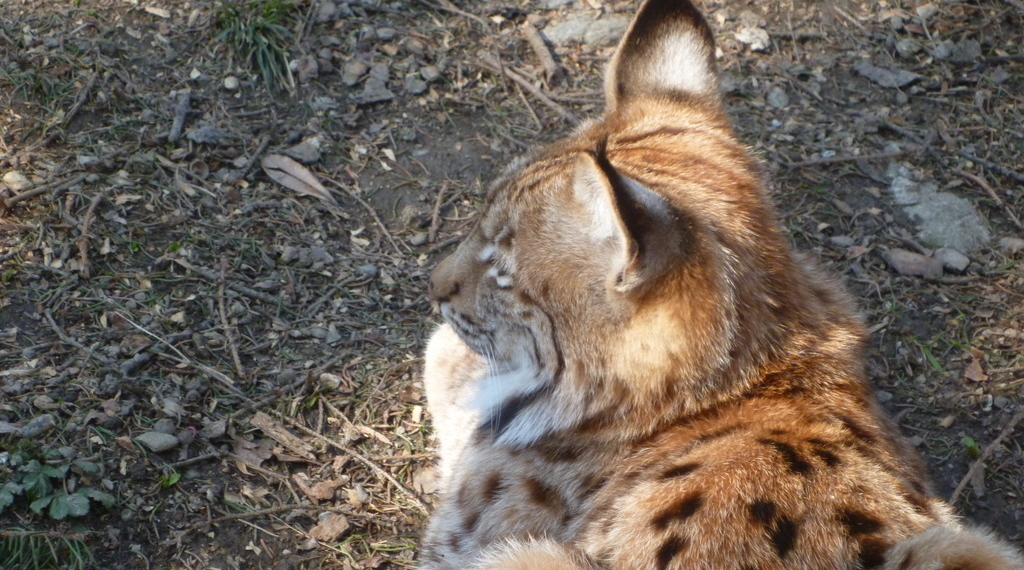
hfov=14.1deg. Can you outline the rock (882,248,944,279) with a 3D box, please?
[{"bbox_3d":[0.359,-0.019,3.714,0.054,0.016,0.024,15,42,17],"label":"rock"}]

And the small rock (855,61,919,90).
[{"bbox_3d":[0.314,-0.177,3.476,0.057,0.014,0.030,14,44,15],"label":"small rock"}]

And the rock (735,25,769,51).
[{"bbox_3d":[0.217,-0.223,3.744,0.032,0.015,0.023,0,43,0],"label":"rock"}]

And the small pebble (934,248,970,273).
[{"bbox_3d":[0.375,-0.021,3.528,0.030,0.013,0.022,0,43,0],"label":"small pebble"}]

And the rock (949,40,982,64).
[{"bbox_3d":[0.433,-0.223,3.958,0.030,0.015,0.029,0,40,0],"label":"rock"}]

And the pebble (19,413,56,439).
[{"bbox_3d":[-0.406,0.122,3.548,0.036,0.012,0.013,-26,47,-28],"label":"pebble"}]

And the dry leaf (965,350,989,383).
[{"bbox_3d":[0.360,0.063,3.211,0.019,0.012,0.037,0,42,0],"label":"dry leaf"}]

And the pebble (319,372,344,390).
[{"bbox_3d":[-0.157,0.083,3.595,0.022,0.011,0.013,29,48,30],"label":"pebble"}]

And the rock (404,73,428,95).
[{"bbox_3d":[-0.080,-0.168,3.466,0.020,0.014,0.024,0,42,0],"label":"rock"}]

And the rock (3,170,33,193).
[{"bbox_3d":[-0.454,-0.095,3.806,0.032,0.014,0.019,24,46,26],"label":"rock"}]

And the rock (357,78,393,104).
[{"bbox_3d":[-0.123,-0.173,3.693,0.031,0.011,0.026,0,43,0],"label":"rock"}]

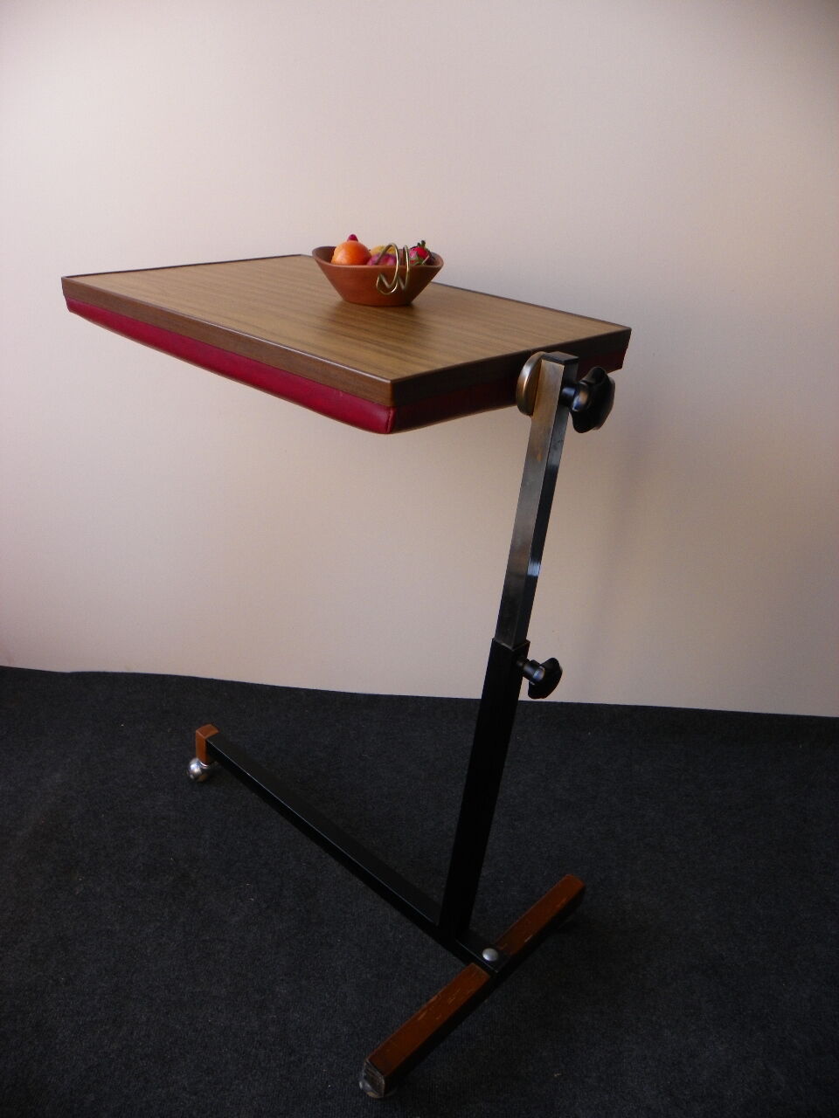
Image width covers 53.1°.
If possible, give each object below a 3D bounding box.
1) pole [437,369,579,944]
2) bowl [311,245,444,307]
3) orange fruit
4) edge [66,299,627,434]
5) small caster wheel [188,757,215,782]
[{"bbox_3d":[0.093,0.171,0.992,0.030,0.827,0.033,29,36,35],"label":"pole"},{"bbox_3d":[-0.046,-0.319,0.954,0.152,0.052,0.152,26,35,36],"label":"bowl"},{"bbox_3d":[-0.077,-0.336,0.942,0.045,0.047,0.045,3,28,-2],"label":"orange fruit"},{"bbox_3d":[-0.102,-0.271,0.989,0.558,0.029,0.369,26,35,36],"label":"edge"},{"bbox_3d":[-0.414,0.400,1.596,0.046,0.049,0.044,25,34,37],"label":"small caster wheel"}]

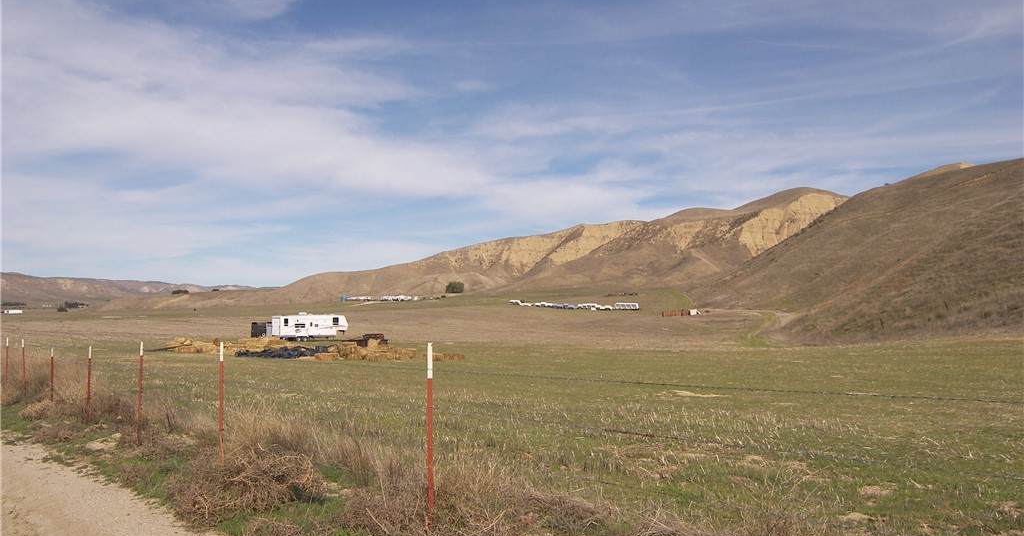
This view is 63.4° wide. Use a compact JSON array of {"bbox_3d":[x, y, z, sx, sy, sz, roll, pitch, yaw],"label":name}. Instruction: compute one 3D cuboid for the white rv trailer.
[{"bbox_3d":[-25.341,7.417,104.499,9.150,3.600,2.450,3,-5,-38],"label":"white rv trailer"}]

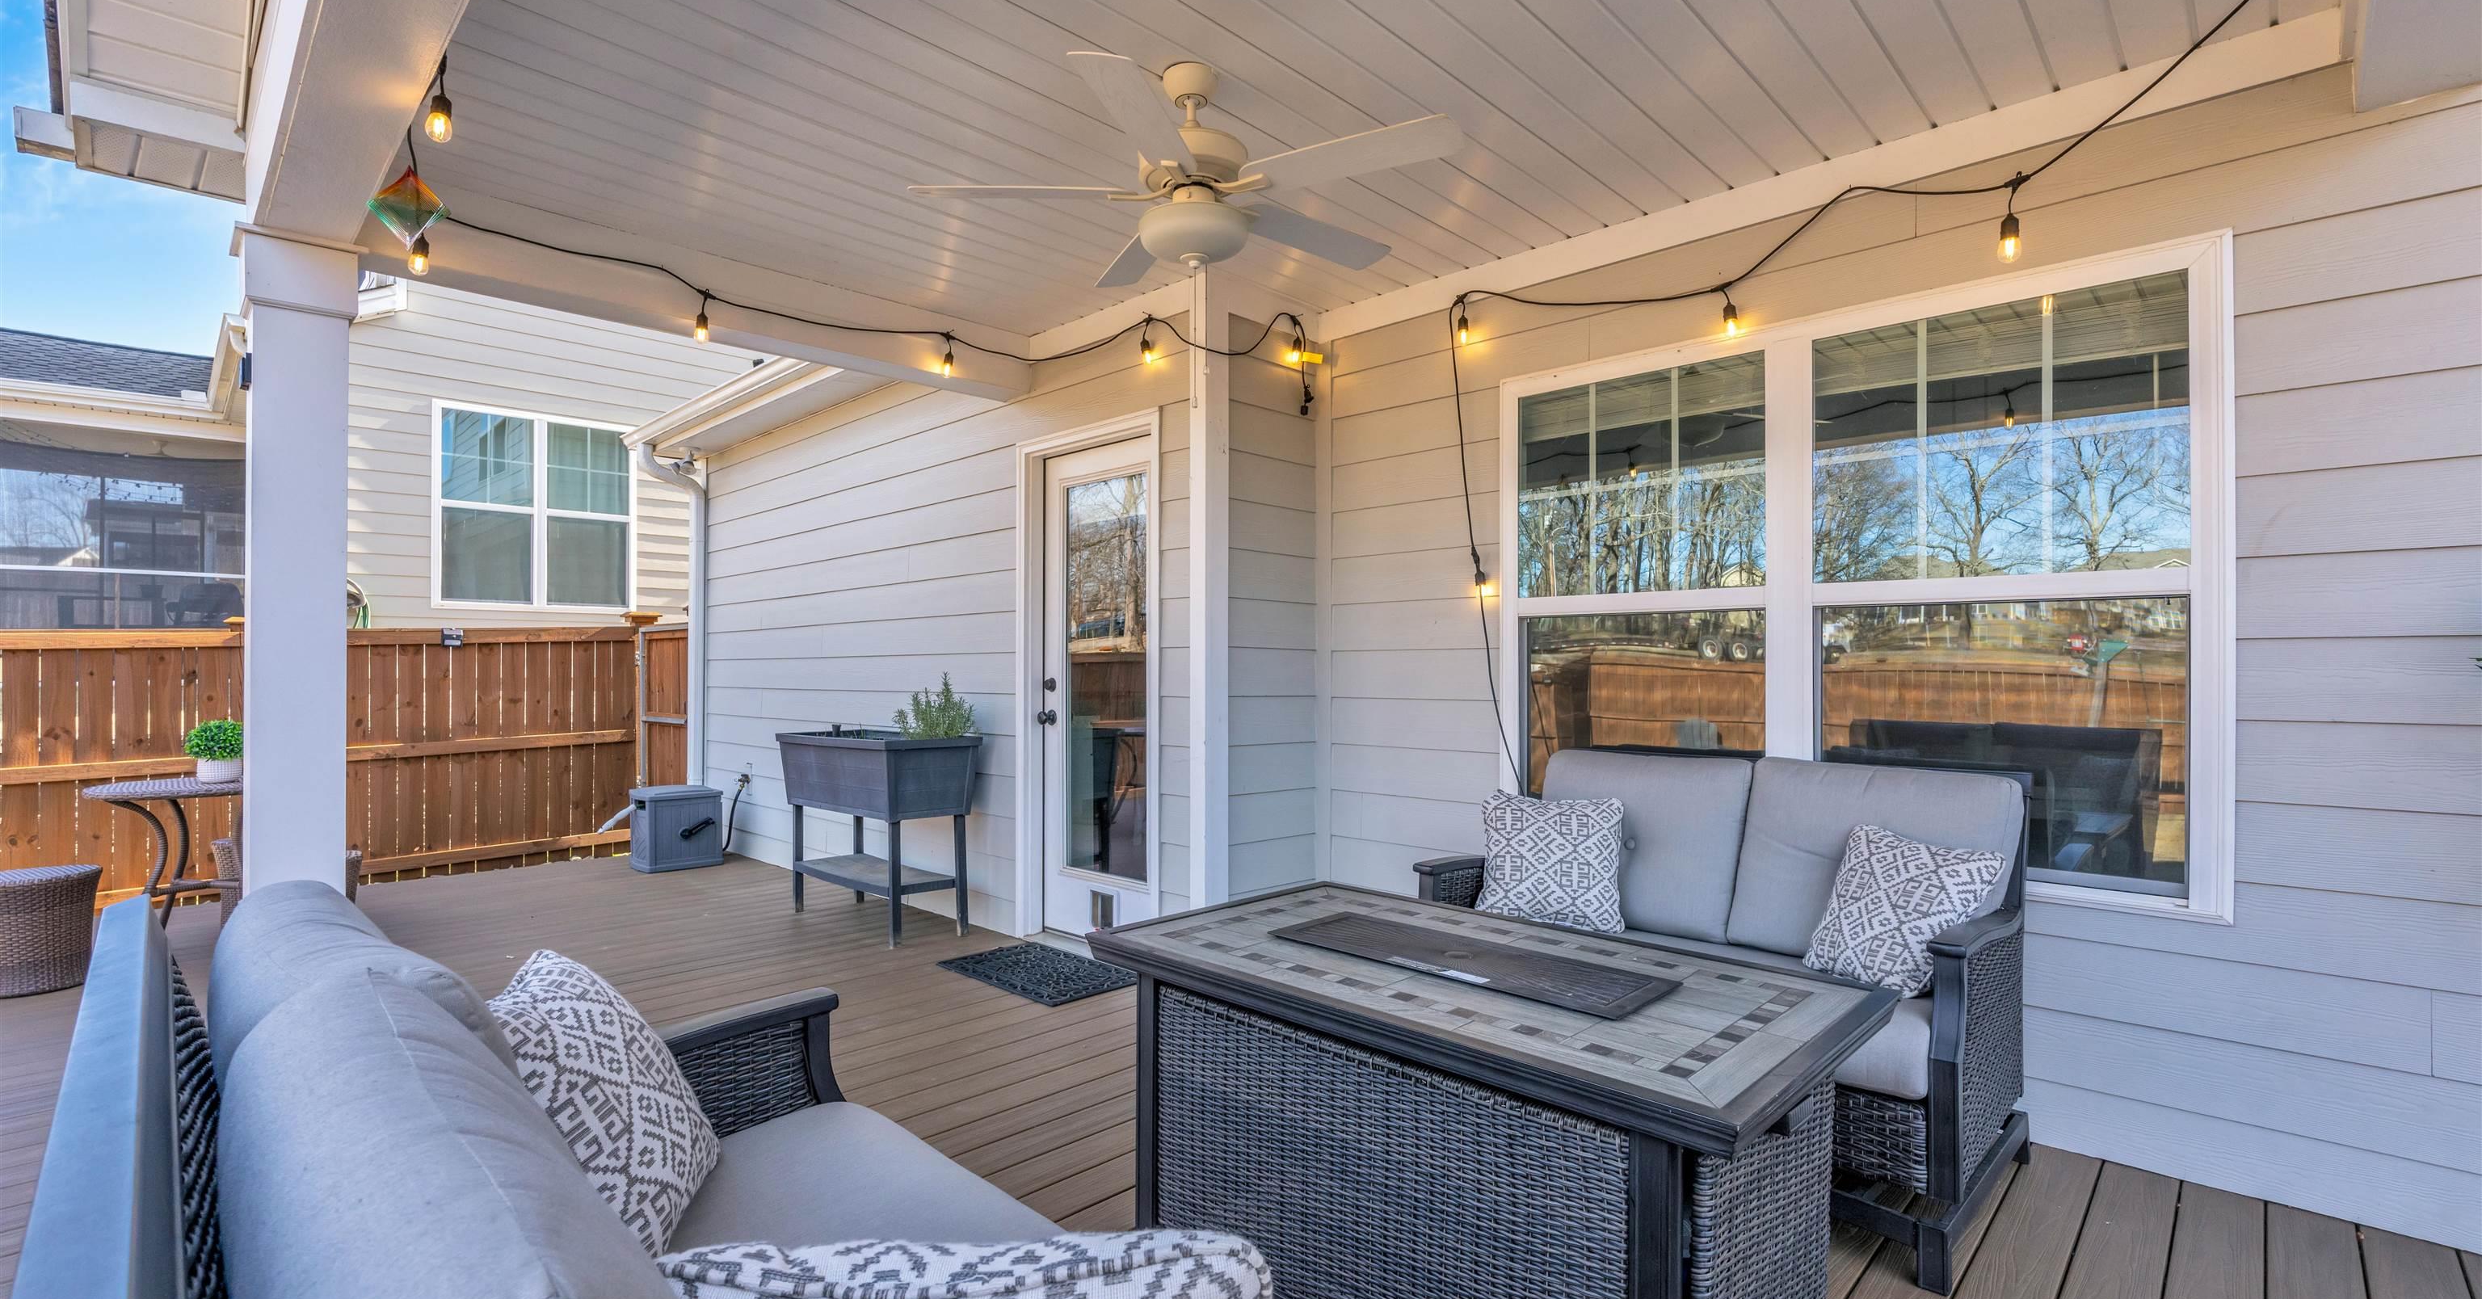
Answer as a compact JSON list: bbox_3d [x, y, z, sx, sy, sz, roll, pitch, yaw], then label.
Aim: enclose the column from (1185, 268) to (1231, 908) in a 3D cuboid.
[{"bbox_3d":[-0.113,-0.062,3.958,0.105,2.550,0.115,-1,-1,45],"label":"column"}]

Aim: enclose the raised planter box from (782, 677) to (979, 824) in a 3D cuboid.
[{"bbox_3d":[-1.644,0.415,4.981,1.030,0.605,0.455,-1,-1,43],"label":"raised planter box"}]

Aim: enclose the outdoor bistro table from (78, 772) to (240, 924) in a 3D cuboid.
[{"bbox_3d":[-3.890,0.857,4.100,0.590,0.715,0.590,-1,-1,45],"label":"outdoor bistro table"}]

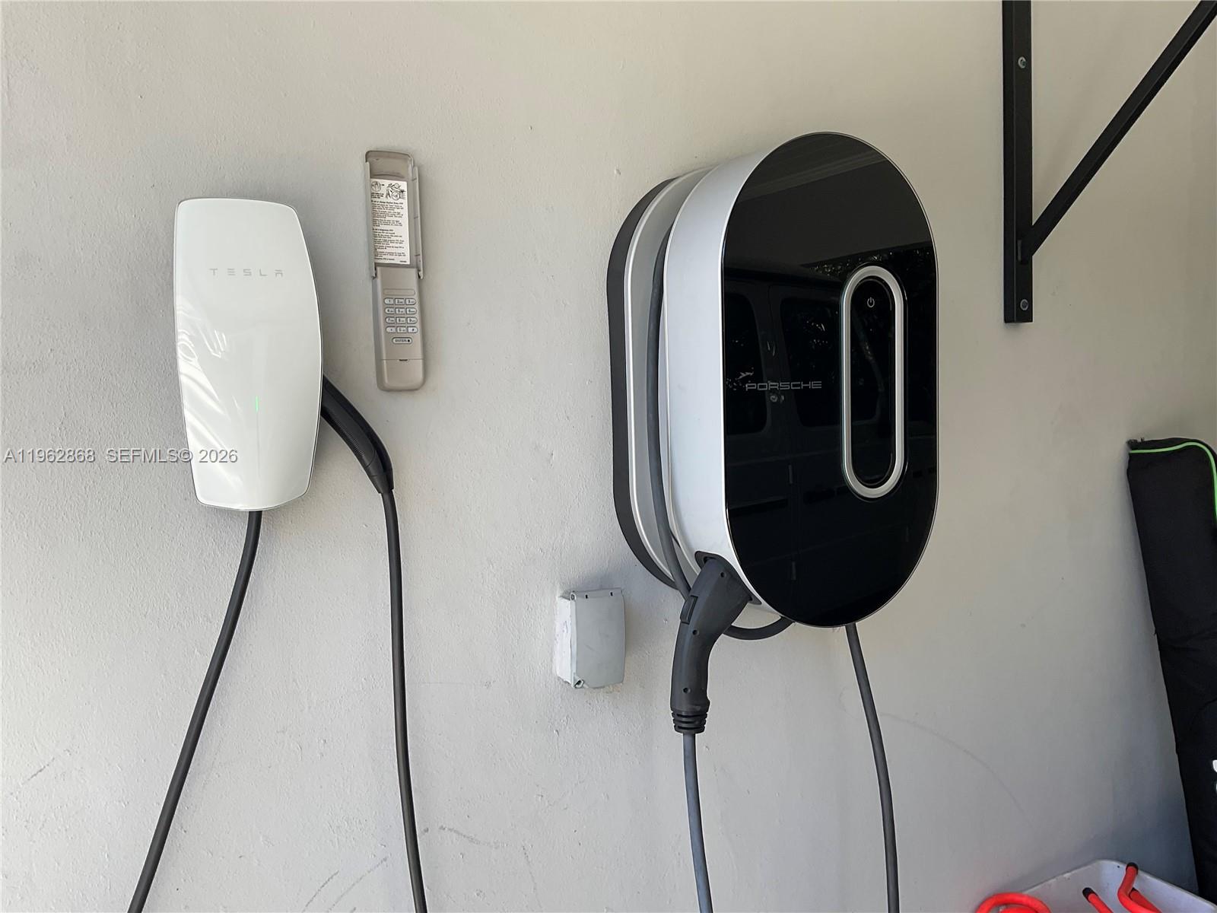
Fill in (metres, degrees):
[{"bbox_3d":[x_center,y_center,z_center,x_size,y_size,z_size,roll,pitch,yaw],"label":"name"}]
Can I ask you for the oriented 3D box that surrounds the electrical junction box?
[{"bbox_3d":[-0.025,0.253,1.446,0.079,0.132,0.056,-4,4,-30],"label":"electrical junction box"}]

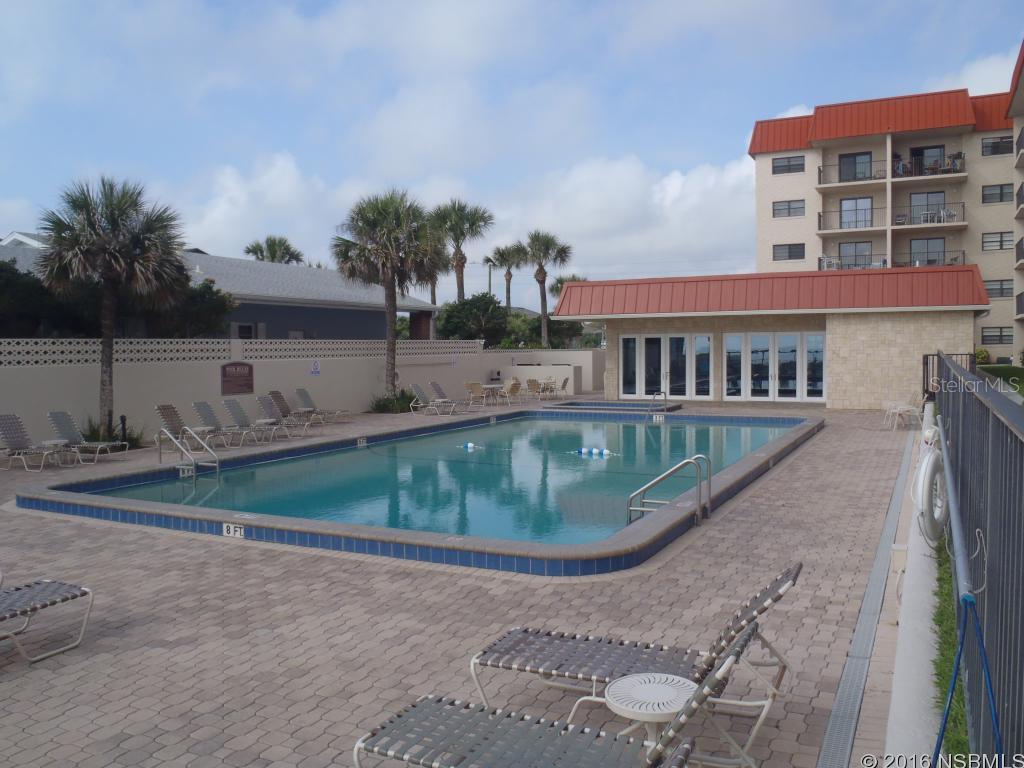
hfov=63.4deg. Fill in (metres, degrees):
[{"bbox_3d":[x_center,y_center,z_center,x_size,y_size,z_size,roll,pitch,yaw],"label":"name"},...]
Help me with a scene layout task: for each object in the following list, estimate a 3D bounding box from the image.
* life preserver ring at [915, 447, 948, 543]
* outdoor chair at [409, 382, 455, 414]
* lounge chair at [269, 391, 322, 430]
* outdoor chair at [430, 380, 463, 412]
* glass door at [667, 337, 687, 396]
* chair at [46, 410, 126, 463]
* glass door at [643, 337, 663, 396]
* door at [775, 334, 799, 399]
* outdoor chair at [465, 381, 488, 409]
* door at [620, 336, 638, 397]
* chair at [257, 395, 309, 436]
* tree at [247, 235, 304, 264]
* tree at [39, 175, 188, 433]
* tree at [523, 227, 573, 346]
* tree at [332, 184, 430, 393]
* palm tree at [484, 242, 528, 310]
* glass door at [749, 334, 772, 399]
[{"bbox_3d":[2.802,0.740,5.500,0.110,0.610,0.610,2,3,42],"label":"life preserver ring"},{"bbox_3d":[-2.362,0.489,25.807,1.540,0.970,0.610,1,3,20],"label":"outdoor chair"},{"bbox_3d":[-5.791,0.684,22.399,1.582,0.922,0.592,1,3,25],"label":"lounge chair"},{"bbox_3d":[-1.945,0.439,27.073,1.564,0.938,0.592,1,3,32],"label":"outdoor chair"},{"bbox_3d":[6.400,-0.648,31.965,0.870,2.380,0.070,1,3,22],"label":"glass door"},{"bbox_3d":[-8.053,0.998,15.668,1.510,0.928,0.592,1,3,25],"label":"chair"},{"bbox_3d":[5.513,-0.657,32.316,0.870,2.380,0.070,1,3,22],"label":"glass door"},{"bbox_3d":[9.929,-0.583,29.916,0.869,2.467,0.080,1,3,24],"label":"door"},{"bbox_3d":[-1.136,0.357,29.642,0.620,0.860,0.580,0,3,12],"label":"outdoor chair"},{"bbox_3d":[4.601,-0.633,32.341,0.753,2.460,0.080,1,3,24],"label":"door"},{"bbox_3d":[-5.338,0.789,19.874,1.536,0.930,0.592,1,3,24],"label":"chair"},{"bbox_3d":[-12.021,-3.652,42.178,3.000,7.866,3.000,1,3,27],"label":"tree"},{"bbox_3d":[-8.954,-1.667,18.736,3.280,5.991,3.200,1,3,27],"label":"tree"},{"bbox_3d":[2.006,-4.139,45.191,2.650,8.409,2.650,0,3,0],"label":"tree"},{"bbox_3d":[-4.427,-2.961,29.072,3.250,7.589,3.200,0,3,0],"label":"tree"},{"bbox_3d":[-0.269,-4.780,54.202,2.850,8.899,2.850,1,3,27],"label":"palm tree"},{"bbox_3d":[9.115,-0.592,30.286,0.905,2.465,0.080,1,3,24],"label":"glass door"}]

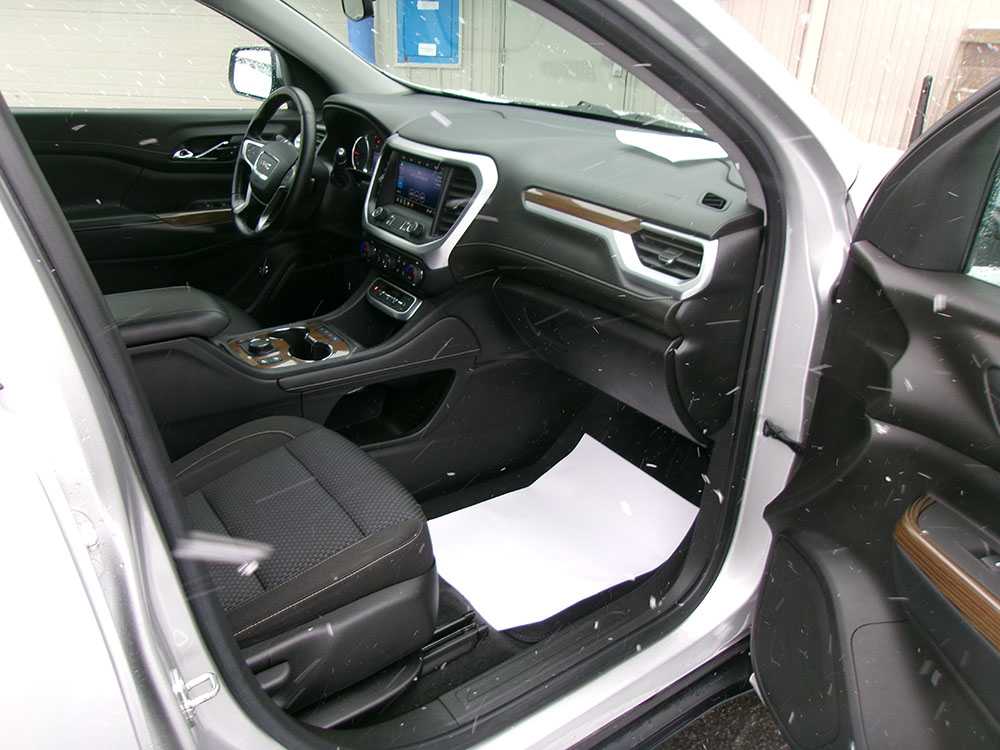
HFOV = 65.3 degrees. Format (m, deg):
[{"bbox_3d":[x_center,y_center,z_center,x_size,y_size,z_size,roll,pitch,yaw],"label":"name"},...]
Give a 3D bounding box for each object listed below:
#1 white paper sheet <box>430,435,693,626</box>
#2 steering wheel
[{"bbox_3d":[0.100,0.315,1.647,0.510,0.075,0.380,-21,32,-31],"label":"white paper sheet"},{"bbox_3d":[-0.531,-0.507,1.892,0.110,0.370,0.370,13,12,-42],"label":"steering wheel"}]

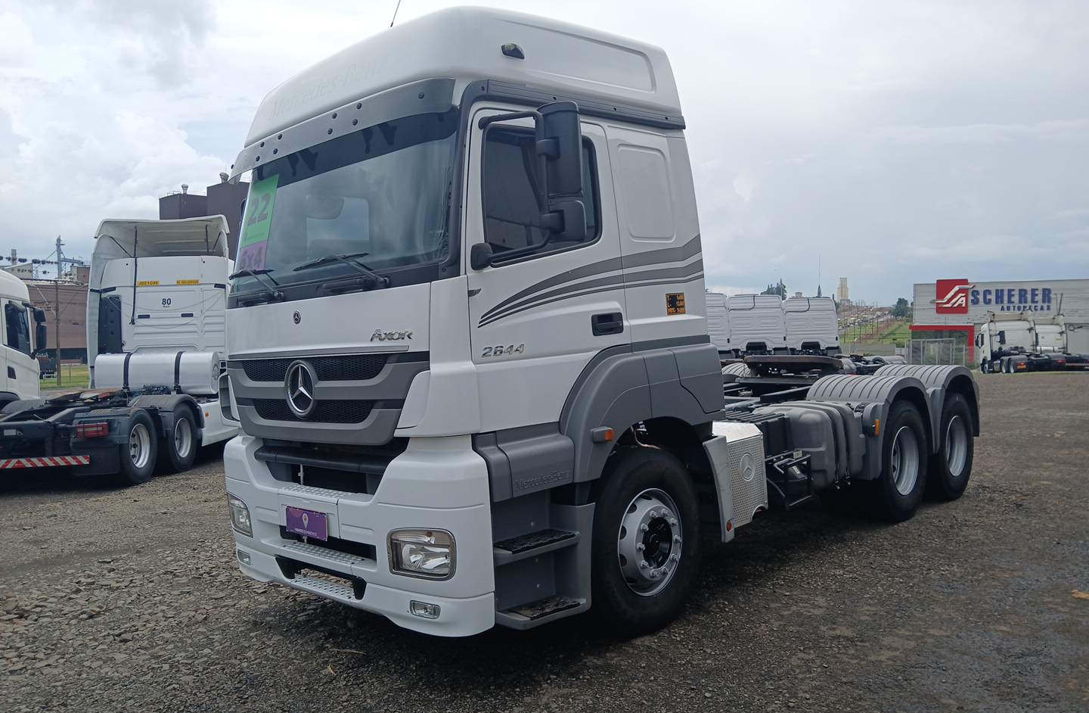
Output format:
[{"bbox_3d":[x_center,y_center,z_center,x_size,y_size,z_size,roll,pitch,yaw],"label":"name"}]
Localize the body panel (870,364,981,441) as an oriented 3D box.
[{"bbox_3d":[3.889,0.481,8.345,0.630,0.800,1.380,-2,0,44],"label":"body panel"}]

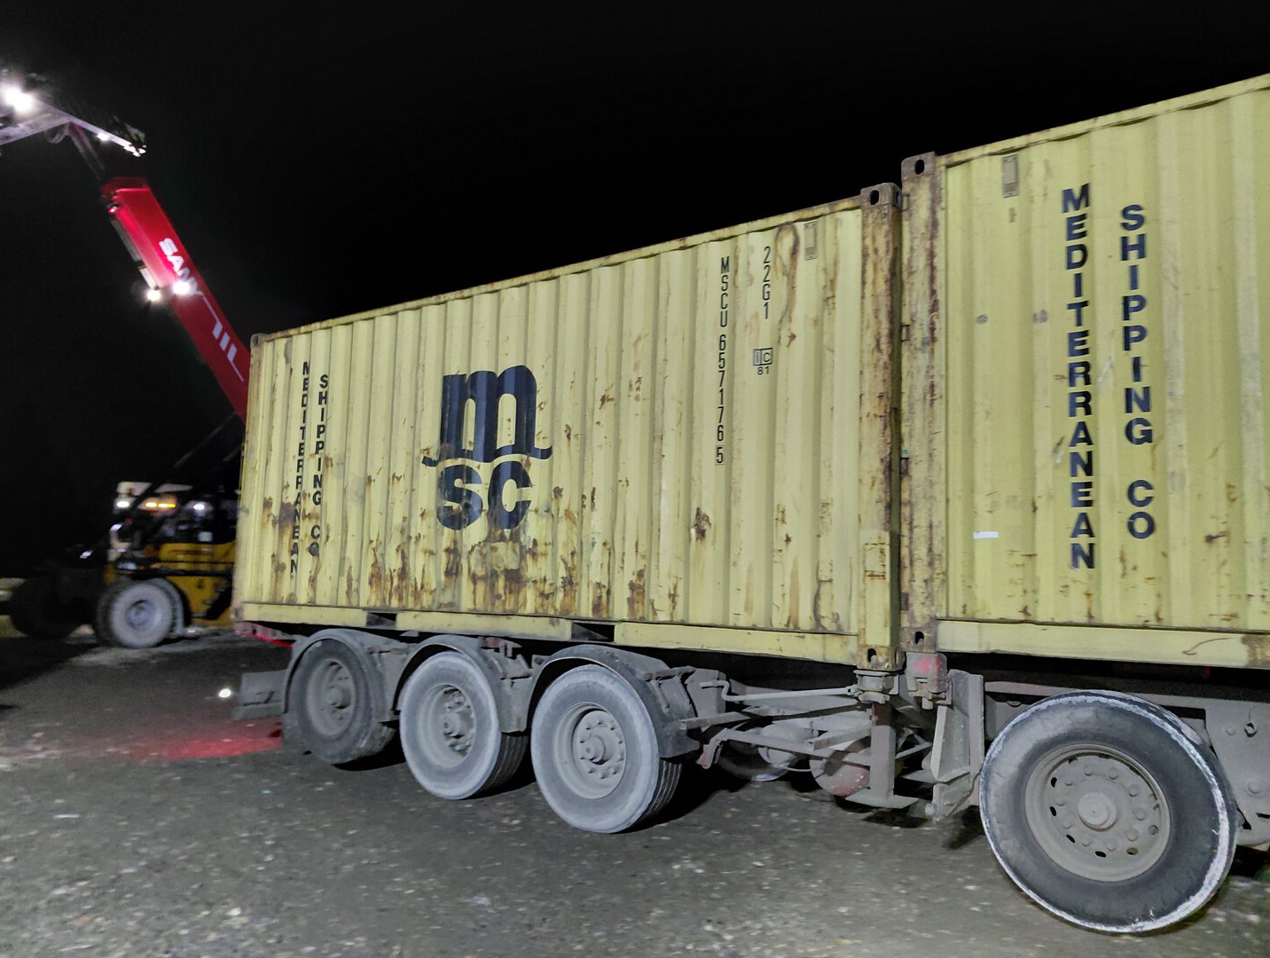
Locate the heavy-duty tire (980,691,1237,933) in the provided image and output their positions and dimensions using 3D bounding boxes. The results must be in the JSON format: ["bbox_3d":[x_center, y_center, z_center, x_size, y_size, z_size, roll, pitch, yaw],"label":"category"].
[{"bbox_3d":[2.134,1.494,4.221,1.025,1.025,0.320,-3,-8,36],"label":"heavy-duty tire"}]

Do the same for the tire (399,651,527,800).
[{"bbox_3d":[-1.247,1.759,6.658,1.050,1.050,0.350,-3,-8,36],"label":"tire"}]

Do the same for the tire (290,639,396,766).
[{"bbox_3d":[-2.341,1.743,7.461,1.050,1.050,0.350,-3,-8,36],"label":"tire"}]

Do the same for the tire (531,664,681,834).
[{"bbox_3d":[-0.195,1.705,5.896,1.050,1.050,0.350,-3,-8,36],"label":"tire"}]

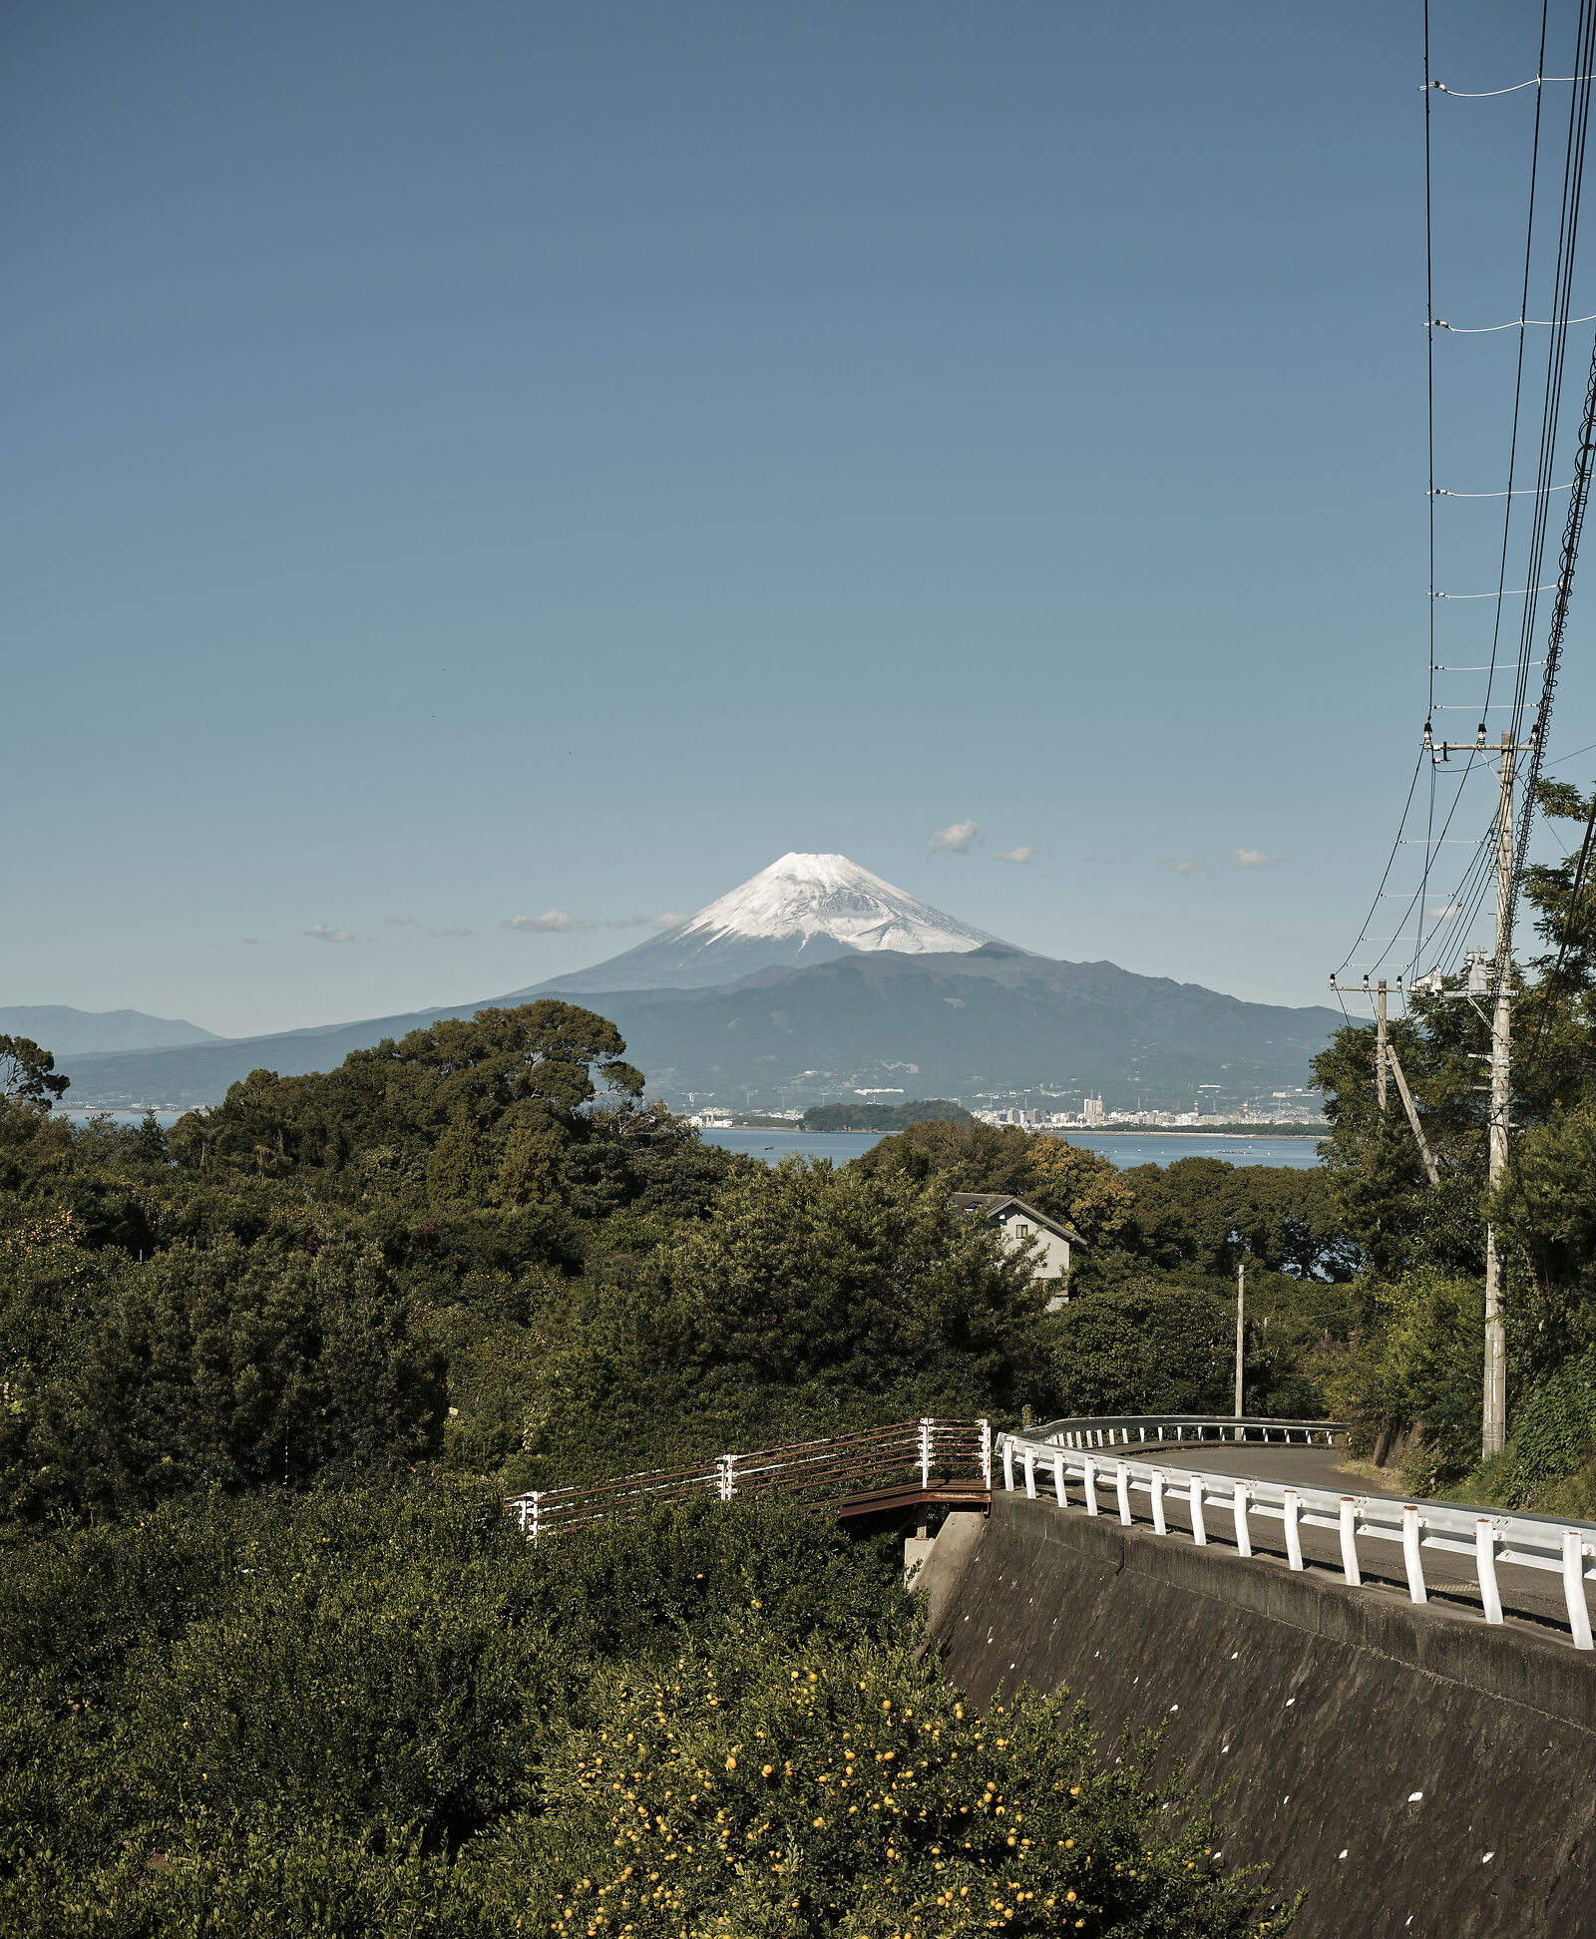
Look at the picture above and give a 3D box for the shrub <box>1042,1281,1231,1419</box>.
[{"bbox_3d":[11.304,13.021,91.000,6.300,5.000,5.800,0,-3,0],"label":"shrub"}]

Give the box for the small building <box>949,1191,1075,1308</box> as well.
[{"bbox_3d":[9.520,15.862,146.698,8.400,7.500,8.600,2,-3,-25],"label":"small building"}]

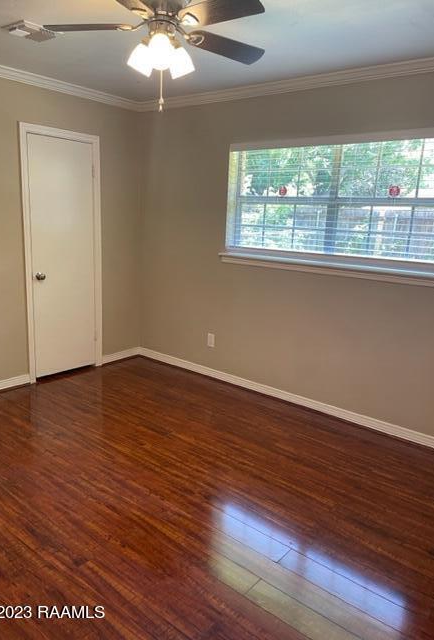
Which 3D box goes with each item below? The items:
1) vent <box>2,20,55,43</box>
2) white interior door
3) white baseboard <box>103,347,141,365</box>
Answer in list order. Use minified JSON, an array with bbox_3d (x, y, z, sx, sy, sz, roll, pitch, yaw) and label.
[{"bbox_3d":[-1.040,-1.606,2.710,0.230,0.035,0.237,12,16,38],"label":"vent"},{"bbox_3d":[-1.328,-0.515,4.168,0.040,1.997,0.613,12,16,38],"label":"white interior door"},{"bbox_3d":[-0.960,0.362,4.837,0.020,0.097,0.477,12,16,38],"label":"white baseboard"}]

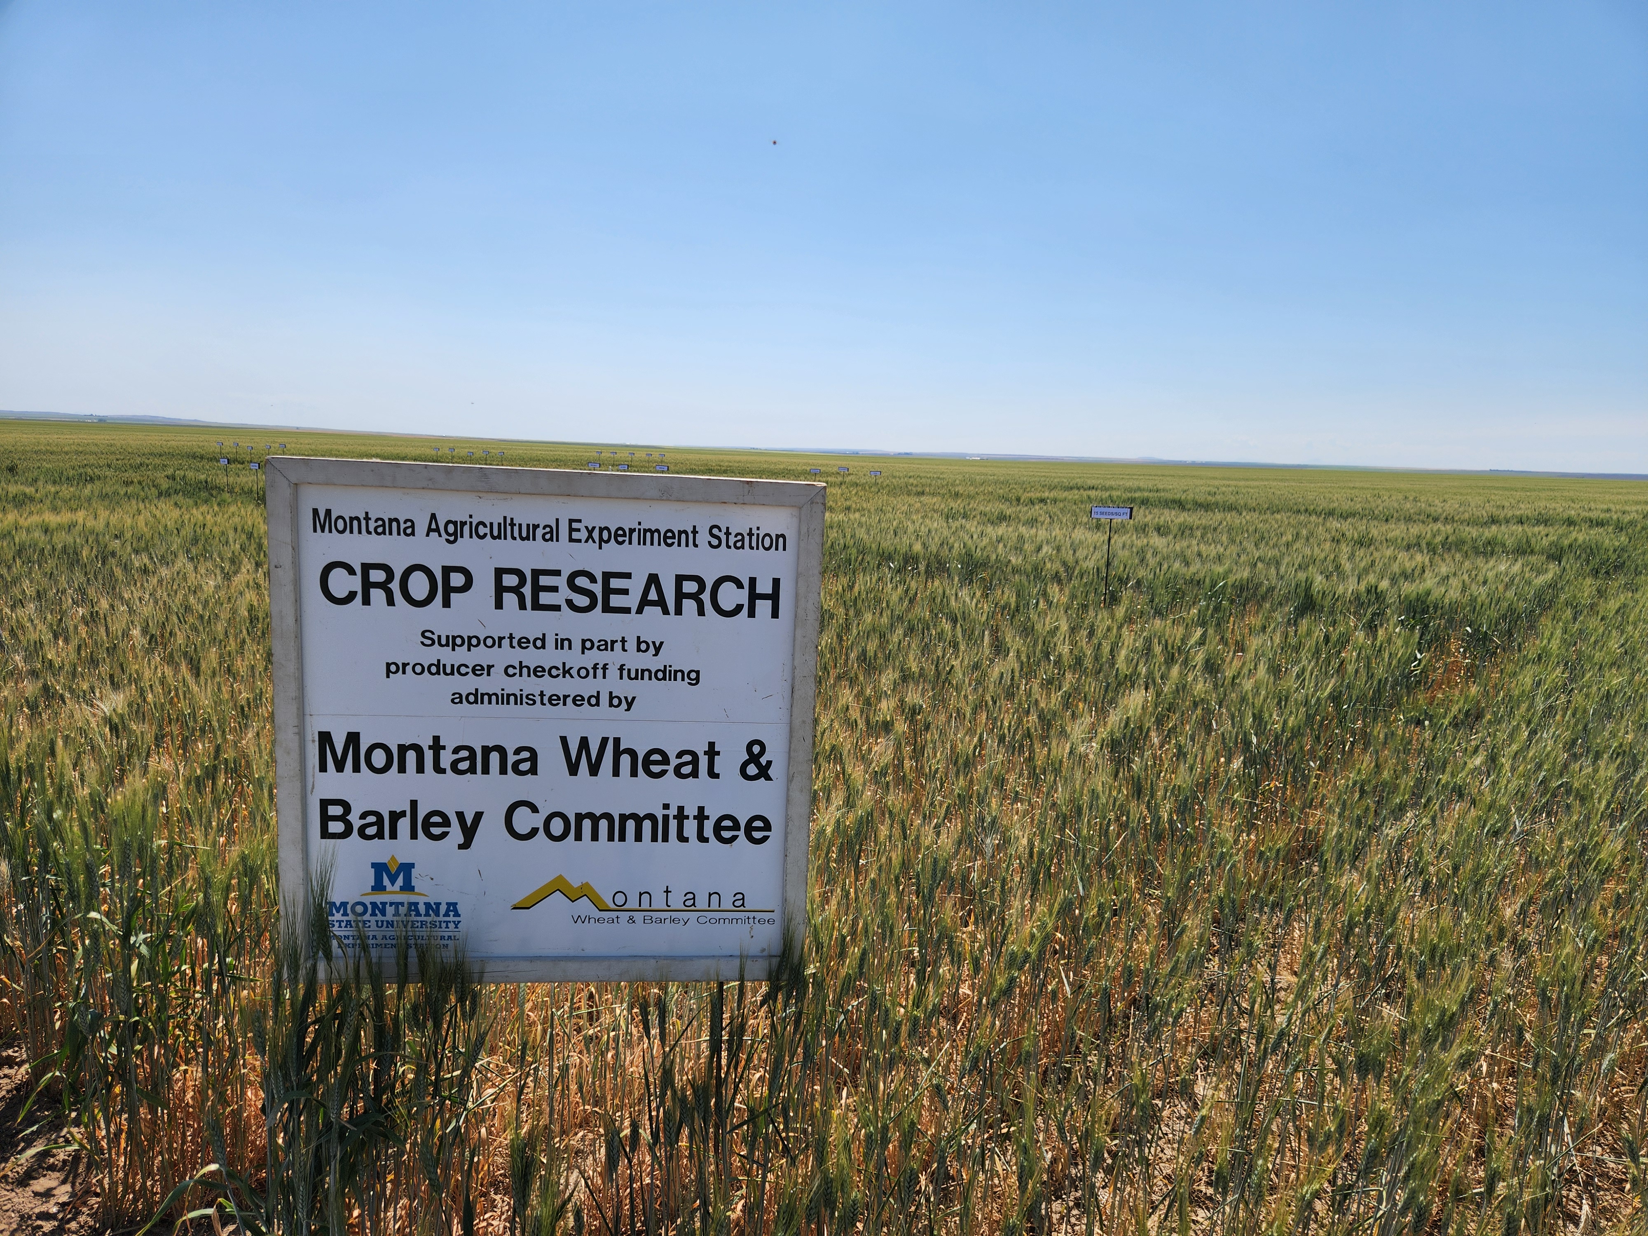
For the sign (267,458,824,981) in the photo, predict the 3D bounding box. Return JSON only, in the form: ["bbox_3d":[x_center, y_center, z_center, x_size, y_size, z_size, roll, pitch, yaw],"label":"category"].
[{"bbox_3d":[-0.476,0.202,1.924,0.920,0.909,0.045,1,9,-6],"label":"sign"}]

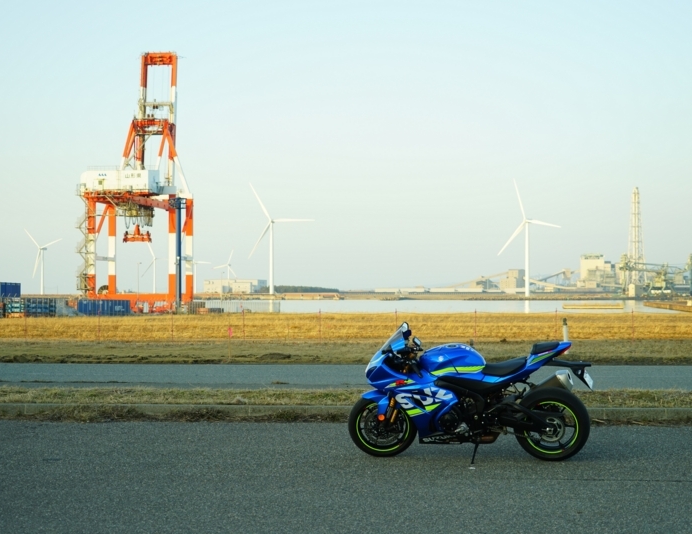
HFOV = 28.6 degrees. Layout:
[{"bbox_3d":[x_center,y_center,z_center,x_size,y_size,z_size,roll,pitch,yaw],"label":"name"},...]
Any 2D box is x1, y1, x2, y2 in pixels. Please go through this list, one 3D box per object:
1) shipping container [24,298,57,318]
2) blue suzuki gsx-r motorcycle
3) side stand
[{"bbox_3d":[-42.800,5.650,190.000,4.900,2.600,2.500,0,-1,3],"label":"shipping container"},{"bbox_3d":[1.010,1.040,11.260,2.080,1.150,0.740,0,-1,12],"label":"blue suzuki gsx-r motorcycle"},{"bbox_3d":[1.062,1.515,11.170,0.100,0.220,0.180,0,-1,12],"label":"side stand"}]

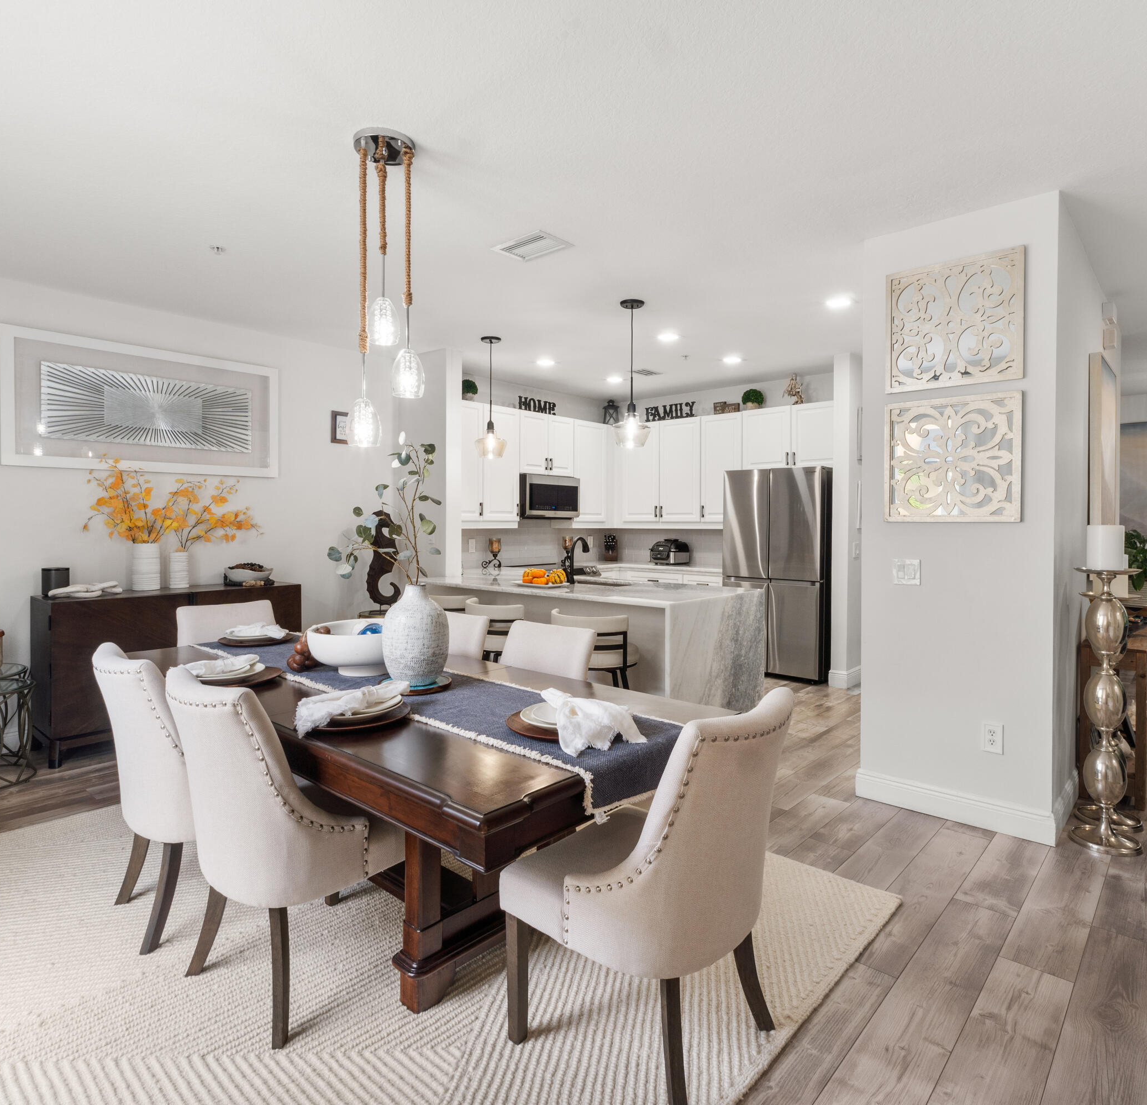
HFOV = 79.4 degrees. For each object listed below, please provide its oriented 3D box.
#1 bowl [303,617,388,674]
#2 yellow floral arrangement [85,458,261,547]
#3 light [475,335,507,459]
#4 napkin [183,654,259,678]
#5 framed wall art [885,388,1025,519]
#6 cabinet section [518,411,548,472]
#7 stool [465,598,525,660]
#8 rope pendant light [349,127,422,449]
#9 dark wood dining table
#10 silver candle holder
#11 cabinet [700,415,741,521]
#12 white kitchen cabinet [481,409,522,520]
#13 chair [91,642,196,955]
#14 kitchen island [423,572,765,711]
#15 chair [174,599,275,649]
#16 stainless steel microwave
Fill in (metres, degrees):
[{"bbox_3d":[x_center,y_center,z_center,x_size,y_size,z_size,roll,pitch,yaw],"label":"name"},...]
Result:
[{"bbox_3d":[-0.854,0.409,2.851,0.485,0.180,0.485,0,3,0],"label":"bowl"},{"bbox_3d":[-2.605,-0.319,4.575,0.420,0.561,1.061,2,3,42],"label":"yellow floral arrangement"},{"bbox_3d":[-0.633,-1.186,5.330,0.243,0.897,0.243,0,2,0],"label":"light"},{"bbox_3d":[-1.336,0.427,2.607,0.150,0.065,0.290,2,3,42],"label":"napkin"},{"bbox_3d":[1.720,-0.419,3.151,0.565,0.570,0.028,2,3,42],"label":"framed wall art"},{"bbox_3d":[-0.510,-1.065,6.855,0.340,0.602,0.385,2,3,42],"label":"cabinet section"},{"bbox_3d":[-0.304,0.735,4.137,0.500,0.890,0.500,2,3,42],"label":"stool"},{"bbox_3d":[-0.701,-0.961,2.591,0.250,1.108,0.255,0,2,0],"label":"rope pendant light"},{"bbox_3d":[-0.840,0.885,2.751,2.720,0.762,1.115,2,4,41],"label":"dark wood dining table"},{"bbox_3d":[2.280,0.663,2.948,0.250,1.168,0.250,2,3,42],"label":"silver candle holder"},{"bbox_3d":[1.570,-0.822,6.929,0.460,1.070,0.330,2,3,42],"label":"cabinet"},{"bbox_3d":[-0.764,-0.785,6.284,0.350,1.020,0.455,2,4,41],"label":"white kitchen cabinet"},{"bbox_3d":[-1.307,0.803,2.542,0.530,0.950,0.630,2,4,41],"label":"chair"},{"bbox_3d":[0.015,0.696,5.065,2.420,0.914,1.090,2,4,41],"label":"kitchen island"},{"bbox_3d":[-1.721,0.751,3.650,0.530,0.950,0.630,-3,4,-45],"label":"chair"},{"bbox_3d":[-0.337,-0.540,6.876,0.400,0.420,0.760,2,3,42],"label":"stainless steel microwave"}]

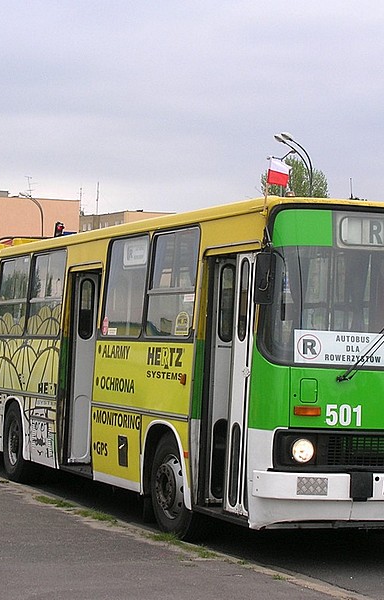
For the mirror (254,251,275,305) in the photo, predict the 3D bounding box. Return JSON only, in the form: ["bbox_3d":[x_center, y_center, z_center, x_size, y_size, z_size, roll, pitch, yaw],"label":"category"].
[{"bbox_3d":[0.569,-0.167,11.226,0.170,0.390,0.080,3,-2,-22],"label":"mirror"}]

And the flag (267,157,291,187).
[{"bbox_3d":[0.707,-1.050,11.900,0.210,0.240,0.070,1,0,3],"label":"flag"}]

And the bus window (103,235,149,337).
[{"bbox_3d":[-0.687,-0.136,15.009,0.090,1.050,1.200,7,-4,-22],"label":"bus window"}]

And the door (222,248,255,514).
[{"bbox_3d":[0.458,0.691,12.081,0.080,2.160,0.570,3,-2,-22],"label":"door"}]

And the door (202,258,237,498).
[{"bbox_3d":[0.298,0.713,12.837,0.290,2.150,0.080,3,-2,-22],"label":"door"}]

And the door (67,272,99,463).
[{"bbox_3d":[-1.240,0.780,16.572,0.290,2.150,0.080,3,-2,-22],"label":"door"}]

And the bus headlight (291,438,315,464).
[{"bbox_3d":[0.873,1.191,11.505,0.200,0.200,0.100,3,-2,-22],"label":"bus headlight"}]

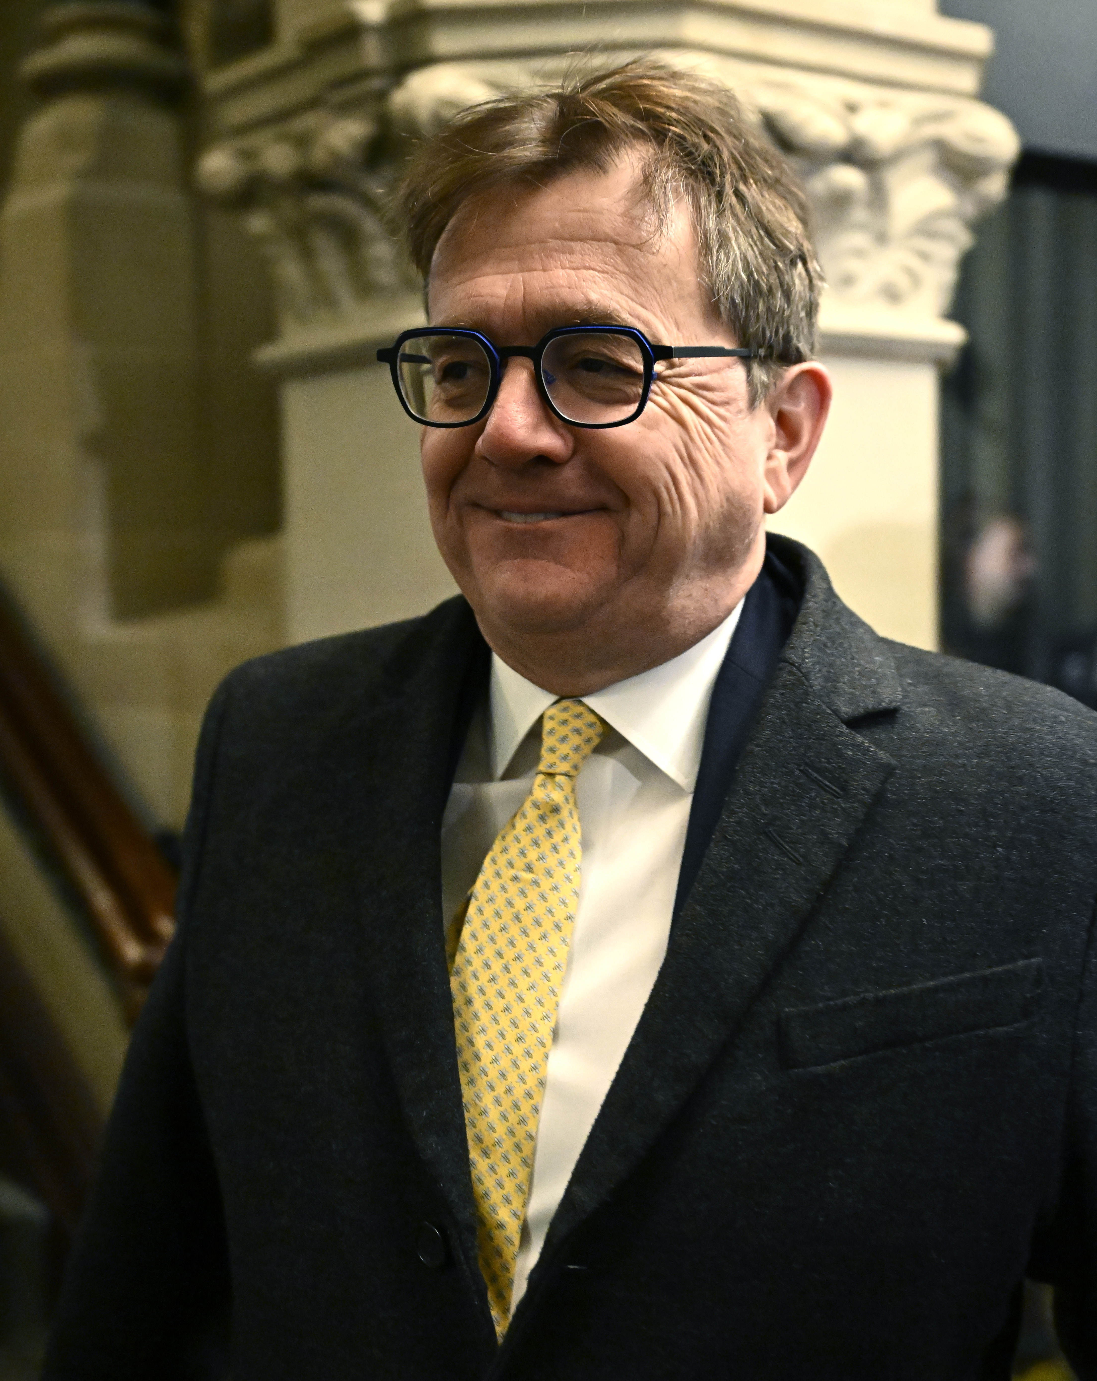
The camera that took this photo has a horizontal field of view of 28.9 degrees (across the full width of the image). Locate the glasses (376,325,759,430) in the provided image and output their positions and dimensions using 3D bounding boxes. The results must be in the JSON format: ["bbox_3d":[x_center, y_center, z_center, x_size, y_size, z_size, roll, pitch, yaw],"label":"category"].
[{"bbox_3d":[0.020,-0.143,0.993,0.146,0.048,0.143,4,9,28],"label":"glasses"}]

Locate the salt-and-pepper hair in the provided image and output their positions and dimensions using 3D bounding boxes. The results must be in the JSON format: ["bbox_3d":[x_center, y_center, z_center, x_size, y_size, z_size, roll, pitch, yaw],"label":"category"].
[{"bbox_3d":[0.034,-0.203,1.025,0.185,0.190,0.198,4,9,28],"label":"salt-and-pepper hair"}]

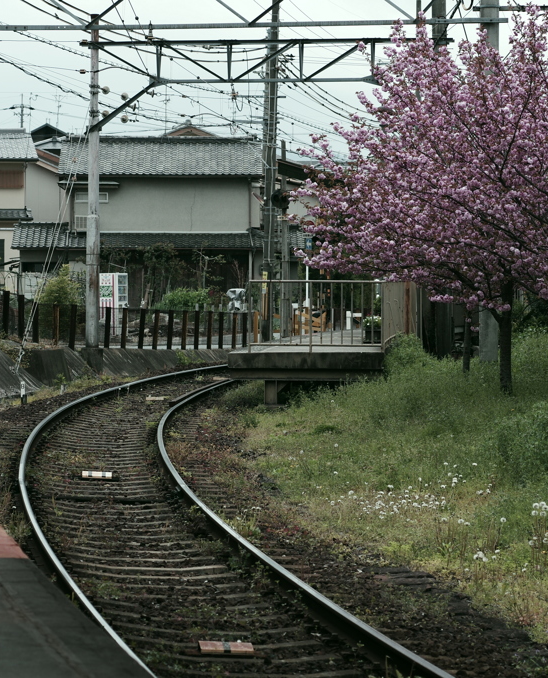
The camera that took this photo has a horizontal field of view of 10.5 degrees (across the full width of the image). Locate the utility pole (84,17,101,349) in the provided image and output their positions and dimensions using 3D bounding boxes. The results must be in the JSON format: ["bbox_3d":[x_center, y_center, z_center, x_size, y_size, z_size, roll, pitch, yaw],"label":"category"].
[{"bbox_3d":[-3.456,-3.003,57.000,0.270,6.380,0.270,0,1,0],"label":"utility pole"}]

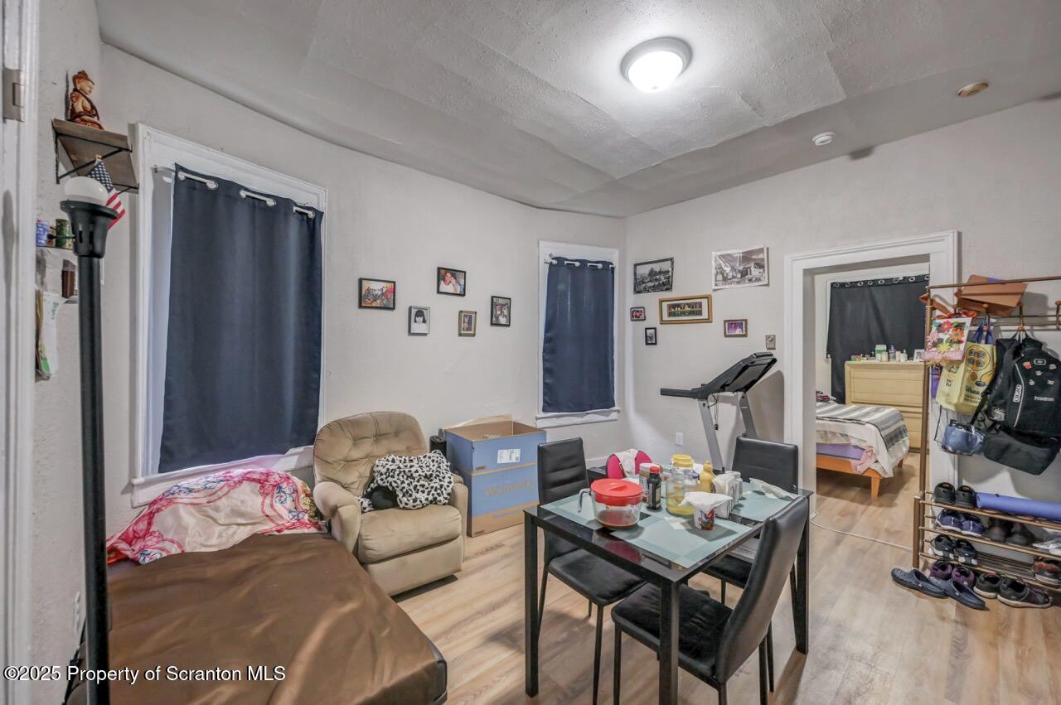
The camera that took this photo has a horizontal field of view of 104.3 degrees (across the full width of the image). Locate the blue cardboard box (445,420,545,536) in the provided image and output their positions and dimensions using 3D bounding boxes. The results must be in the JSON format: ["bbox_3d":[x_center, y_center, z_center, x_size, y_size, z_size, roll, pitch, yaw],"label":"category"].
[{"bbox_3d":[-0.298,1.013,3.480,0.680,0.730,0.540,0,0,-33],"label":"blue cardboard box"}]

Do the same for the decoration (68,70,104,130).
[{"bbox_3d":[-1.230,-0.693,1.151,0.070,0.185,0.120,0,0,-42],"label":"decoration"}]

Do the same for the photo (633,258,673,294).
[{"bbox_3d":[1.243,-0.766,4.190,0.420,0.320,0.025,0,0,44],"label":"photo"}]

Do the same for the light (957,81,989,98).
[{"bbox_3d":[2.530,-1.500,2.360,0.125,0.030,0.125,0,0,44],"label":"light"}]

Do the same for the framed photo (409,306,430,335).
[{"bbox_3d":[-0.893,-0.257,3.325,0.160,0.215,0.035,0,0,-42],"label":"framed photo"}]

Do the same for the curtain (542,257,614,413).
[{"bbox_3d":[0.506,-0.183,4.341,0.810,1.590,0.075,0,0,-19],"label":"curtain"}]

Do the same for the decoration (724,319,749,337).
[{"bbox_3d":[1.845,-0.214,3.699,0.022,0.157,0.200,0,0,-42],"label":"decoration"}]

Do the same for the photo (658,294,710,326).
[{"bbox_3d":[1.489,-0.407,4.000,0.530,0.262,0.030,0,0,45],"label":"photo"}]

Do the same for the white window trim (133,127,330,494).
[{"bbox_3d":[-1.660,-0.180,2.435,0.100,1.880,0.990,0,0,32],"label":"white window trim"}]

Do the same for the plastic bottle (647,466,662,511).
[{"bbox_3d":[0.508,0.556,1.695,0.061,0.168,0.061,0,0,0],"label":"plastic bottle"}]

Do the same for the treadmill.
[{"bbox_3d":[1.265,0.695,3.455,0.760,1.390,1.620,0,0,-45],"label":"treadmill"}]

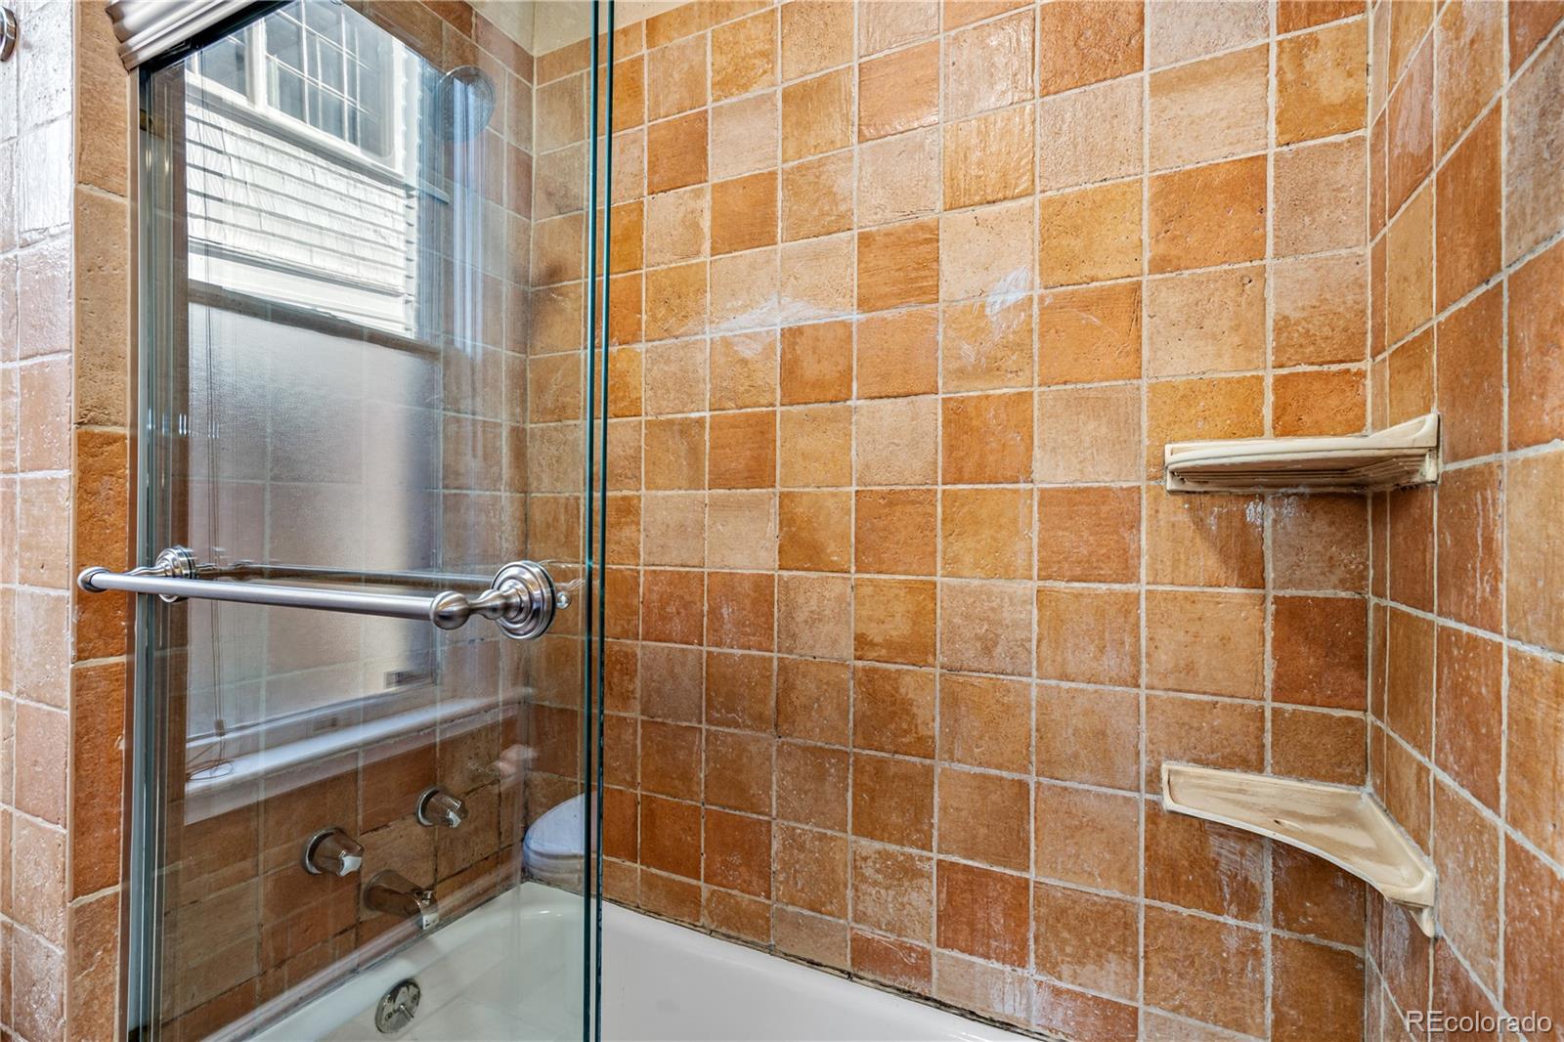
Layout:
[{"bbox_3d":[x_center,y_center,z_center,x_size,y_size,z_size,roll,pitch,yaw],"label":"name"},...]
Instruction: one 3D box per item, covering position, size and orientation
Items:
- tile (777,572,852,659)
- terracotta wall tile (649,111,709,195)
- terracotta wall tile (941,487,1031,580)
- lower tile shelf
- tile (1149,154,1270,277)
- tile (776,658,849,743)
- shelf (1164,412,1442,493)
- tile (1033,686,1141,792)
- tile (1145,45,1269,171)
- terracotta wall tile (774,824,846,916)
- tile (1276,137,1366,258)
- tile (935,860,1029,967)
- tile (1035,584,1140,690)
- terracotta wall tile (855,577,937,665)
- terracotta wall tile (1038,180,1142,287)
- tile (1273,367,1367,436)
[{"bbox_3d":[0.059,0.174,1.265,0.142,0.146,0.012,0,0,26],"label":"tile"},{"bbox_3d":[-0.207,-0.742,1.404,0.146,0.141,0.012,0,-1,26],"label":"terracotta wall tile"},{"bbox_3d":[0.332,0.020,1.129,0.145,0.146,0.011,0,0,26],"label":"terracotta wall tile"},{"bbox_3d":[0.612,0.387,0.862,0.237,0.079,0.228,0,0,26],"label":"lower tile shelf"},{"bbox_3d":[0.610,-0.435,0.998,0.144,0.143,0.012,0,0,26],"label":"tile"},{"bbox_3d":[0.058,0.328,1.264,0.142,0.145,0.012,0,0,26],"label":"tile"},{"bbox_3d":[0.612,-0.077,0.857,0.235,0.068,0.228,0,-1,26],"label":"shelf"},{"bbox_3d":[0.467,0.330,1.063,0.144,0.145,0.012,0,0,26],"label":"tile"},{"bbox_3d":[0.609,-0.587,0.999,0.145,0.145,0.012,0,-1,26],"label":"tile"},{"bbox_3d":[0.056,0.636,1.268,0.145,0.147,0.010,0,0,26],"label":"terracotta wall tile"},{"bbox_3d":[0.725,-0.434,0.939,0.098,0.144,0.012,0,-1,26],"label":"tile"},{"bbox_3d":[0.325,0.629,1.124,0.146,0.139,0.012,0,-1,26],"label":"tile"},{"bbox_3d":[0.466,0.174,1.060,0.145,0.147,0.011,0,0,26],"label":"tile"},{"bbox_3d":[0.195,0.173,1.195,0.144,0.147,0.011,0,0,26],"label":"terracotta wall tile"},{"bbox_3d":[0.477,-0.442,1.081,0.146,0.143,0.012,0,-1,26],"label":"terracotta wall tile"},{"bbox_3d":[0.725,-0.130,0.939,0.100,0.144,0.012,0,0,26],"label":"tile"}]

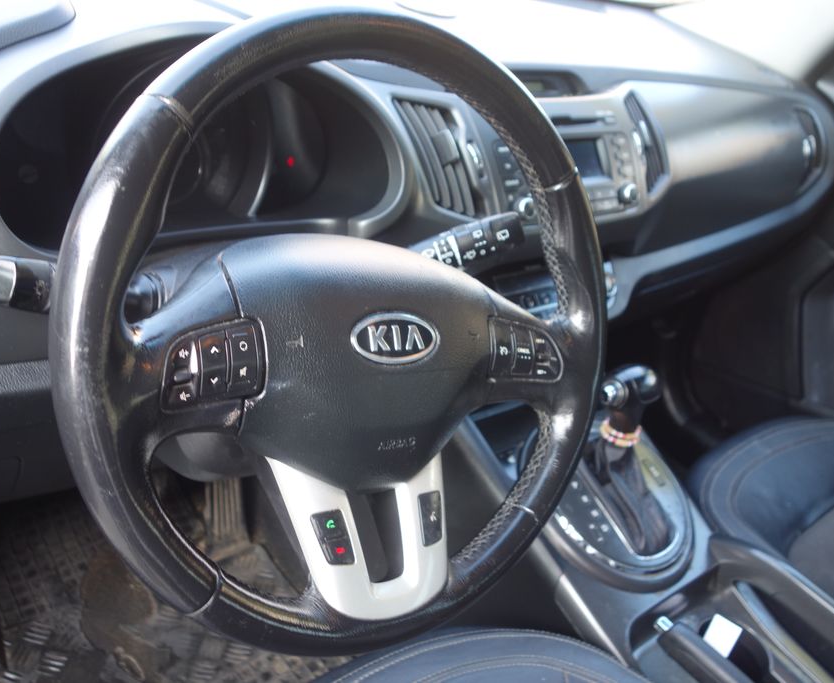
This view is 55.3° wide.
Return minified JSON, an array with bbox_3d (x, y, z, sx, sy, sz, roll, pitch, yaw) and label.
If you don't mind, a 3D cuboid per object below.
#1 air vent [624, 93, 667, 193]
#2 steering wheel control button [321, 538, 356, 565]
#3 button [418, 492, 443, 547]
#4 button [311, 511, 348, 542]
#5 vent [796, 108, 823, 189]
[{"bbox_3d":[0.261,-0.234,0.926,0.050,0.108,0.024,-13,-5,-43],"label":"air vent"},{"bbox_3d":[-0.048,0.122,0.468,0.018,0.015,0.005,-5,-9,-37],"label":"steering wheel control button"},{"bbox_3d":[0.008,0.114,0.512,0.018,0.031,0.005,3,-14,-36],"label":"button"},{"bbox_3d":[-0.053,0.108,0.469,0.019,0.015,0.005,-5,-9,-37],"label":"button"},{"bbox_3d":[0.604,-0.296,1.230,0.053,0.118,0.024,-8,4,-36],"label":"vent"}]

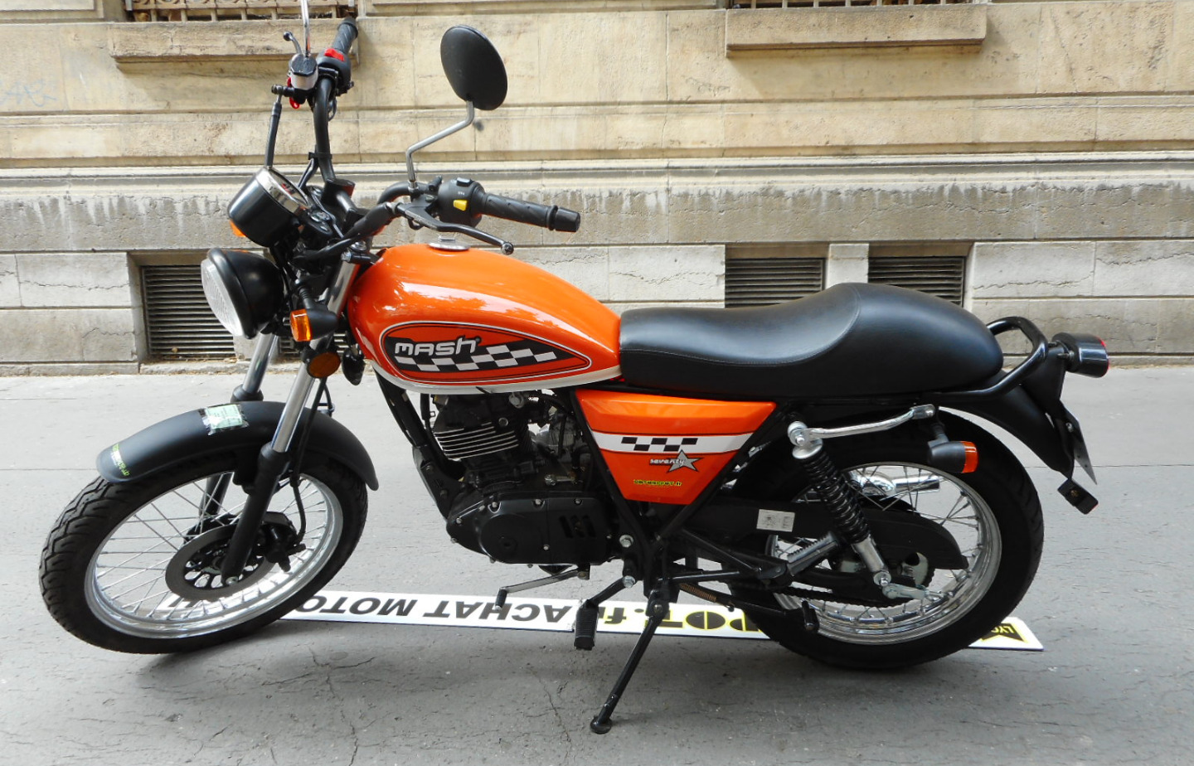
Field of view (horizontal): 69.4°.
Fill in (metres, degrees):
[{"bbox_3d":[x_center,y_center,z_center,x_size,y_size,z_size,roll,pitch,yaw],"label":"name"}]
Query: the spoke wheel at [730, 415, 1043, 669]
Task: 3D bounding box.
[{"bbox_3d":[0.541,0.317,1.661,0.594,0.594,0.098,0,27,5],"label":"spoke wheel"}]

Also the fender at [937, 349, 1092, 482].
[{"bbox_3d":[0.708,0.053,1.510,0.310,0.245,0.150,0,27,5],"label":"fender"}]

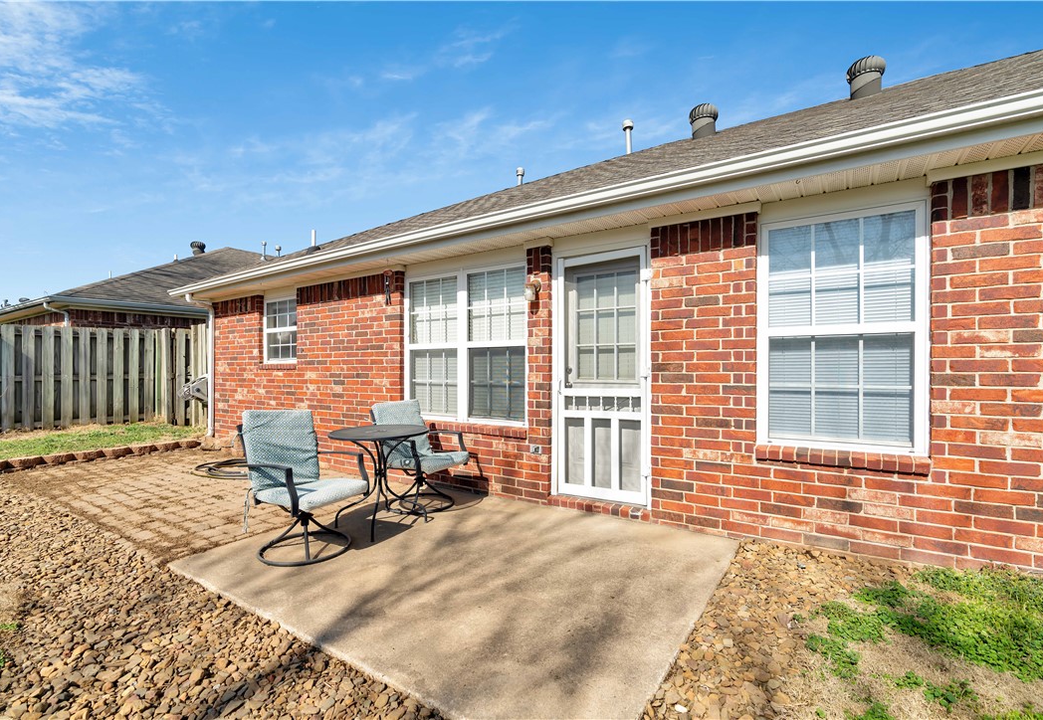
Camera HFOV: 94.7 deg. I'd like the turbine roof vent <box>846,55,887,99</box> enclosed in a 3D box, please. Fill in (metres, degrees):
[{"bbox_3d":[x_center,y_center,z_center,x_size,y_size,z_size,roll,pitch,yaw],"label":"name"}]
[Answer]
[{"bbox_3d":[4.356,-3.516,6.066,0.410,0.540,0.410,0,-1,33],"label":"turbine roof vent"}]

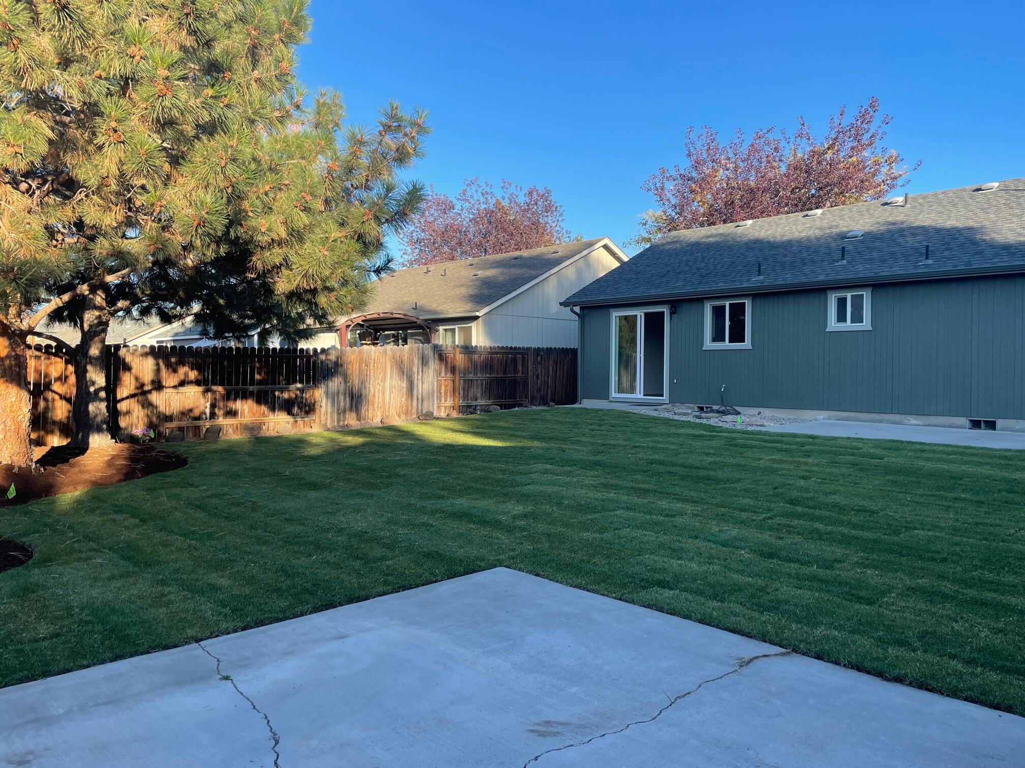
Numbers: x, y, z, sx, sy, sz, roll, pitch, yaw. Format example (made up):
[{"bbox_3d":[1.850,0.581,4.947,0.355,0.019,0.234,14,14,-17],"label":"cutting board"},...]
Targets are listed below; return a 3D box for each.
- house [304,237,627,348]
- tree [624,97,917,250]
[{"bbox_3d":[-0.963,-2.208,29.072,10.677,5.296,11.745,-1,2,-43],"label":"house"},{"bbox_3d":[10.247,-5.525,30.082,10.926,11.380,10.926,0,1,0],"label":"tree"}]

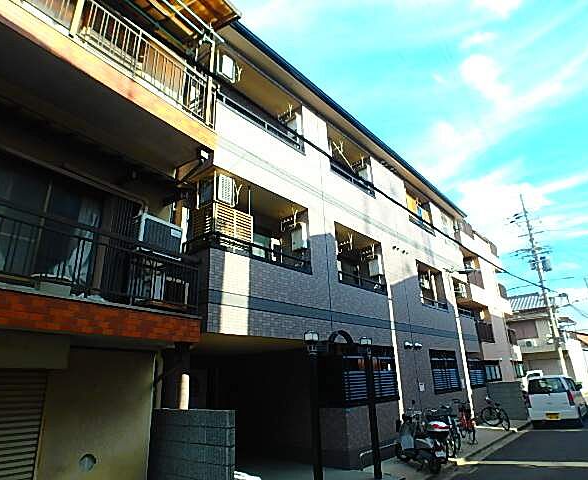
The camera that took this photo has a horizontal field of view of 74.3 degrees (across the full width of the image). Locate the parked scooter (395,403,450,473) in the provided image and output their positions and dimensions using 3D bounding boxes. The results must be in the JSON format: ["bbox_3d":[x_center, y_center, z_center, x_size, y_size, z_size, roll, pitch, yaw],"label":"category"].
[{"bbox_3d":[2.286,3.744,7.478,0.680,1.080,1.760,3,-20,-13],"label":"parked scooter"}]

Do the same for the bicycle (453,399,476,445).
[{"bbox_3d":[4.439,4.612,10.049,0.560,1.060,1.700,-5,-20,9],"label":"bicycle"}]

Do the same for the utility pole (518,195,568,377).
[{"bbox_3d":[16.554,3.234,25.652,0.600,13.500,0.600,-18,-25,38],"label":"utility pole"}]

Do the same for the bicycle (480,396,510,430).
[{"bbox_3d":[6.335,5.313,12.073,0.560,1.000,1.700,-5,-20,8],"label":"bicycle"}]

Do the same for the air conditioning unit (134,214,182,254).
[{"bbox_3d":[-2.222,-0.006,6.249,0.290,0.540,0.795,-14,-23,30],"label":"air conditioning unit"}]

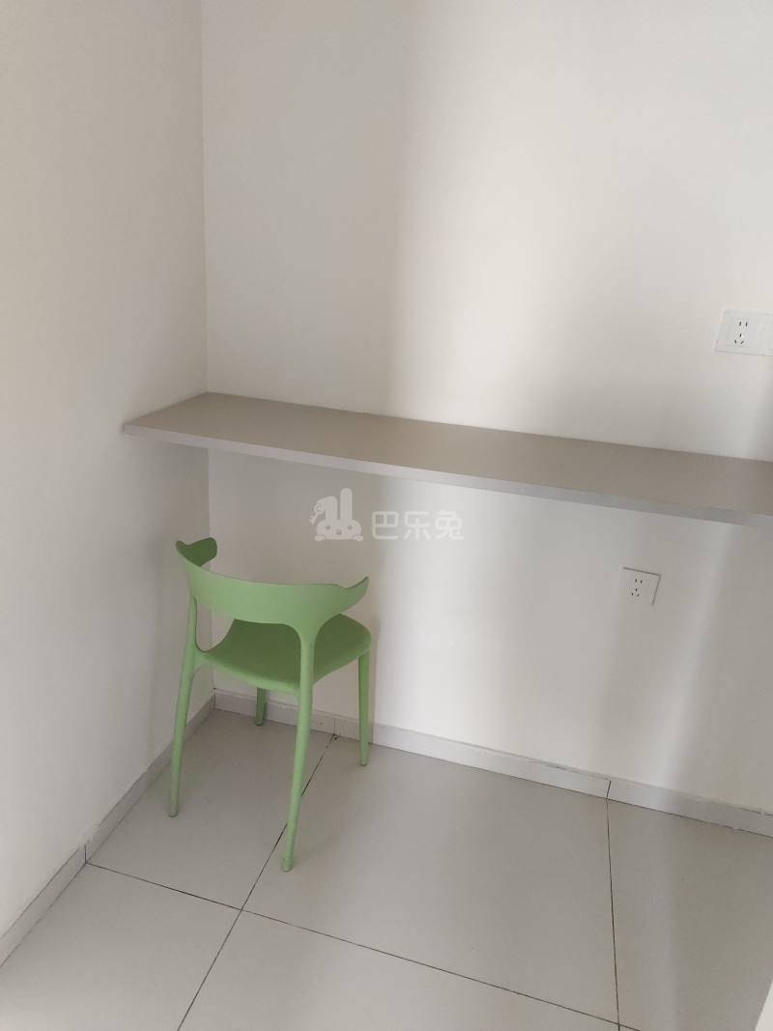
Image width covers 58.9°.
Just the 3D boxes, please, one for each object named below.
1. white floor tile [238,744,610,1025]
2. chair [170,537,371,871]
[{"bbox_3d":[0.148,0.840,1.719,0.805,0.013,0.629,9,21,12],"label":"white floor tile"},{"bbox_3d":[-0.279,0.406,1.745,0.450,0.705,0.460,13,22,21],"label":"chair"}]

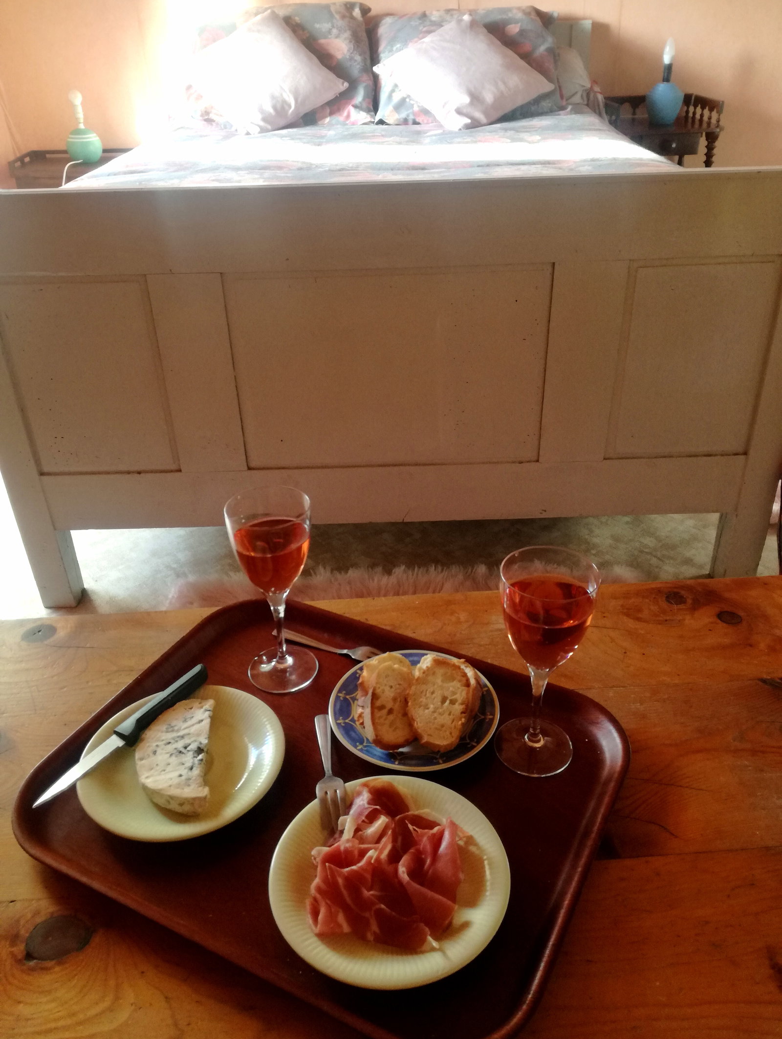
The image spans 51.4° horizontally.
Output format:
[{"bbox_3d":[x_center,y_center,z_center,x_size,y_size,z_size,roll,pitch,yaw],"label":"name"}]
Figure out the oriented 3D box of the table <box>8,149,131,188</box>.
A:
[{"bbox_3d":[-1.143,-1.059,3.171,0.440,0.668,0.330,-1,30,1],"label":"table"}]

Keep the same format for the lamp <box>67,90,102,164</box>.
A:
[{"bbox_3d":[-1.128,-1.431,2.966,0.130,0.236,0.130,-1,30,1],"label":"lamp"}]

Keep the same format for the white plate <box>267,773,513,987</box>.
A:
[{"bbox_3d":[-0.001,0.269,0.601,0.174,0.030,0.174,-1,30,1],"label":"white plate"}]

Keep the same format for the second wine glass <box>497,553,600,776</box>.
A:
[{"bbox_3d":[0.127,0.123,0.688,0.079,0.189,0.079,-1,30,1],"label":"second wine glass"}]

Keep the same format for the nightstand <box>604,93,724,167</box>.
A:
[{"bbox_3d":[0.967,-1.157,3.103,0.363,0.804,0.350,-1,30,1],"label":"nightstand"}]

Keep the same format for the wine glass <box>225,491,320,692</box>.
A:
[{"bbox_3d":[-0.111,0.072,0.786,0.079,0.189,0.079,-1,30,1],"label":"wine glass"}]

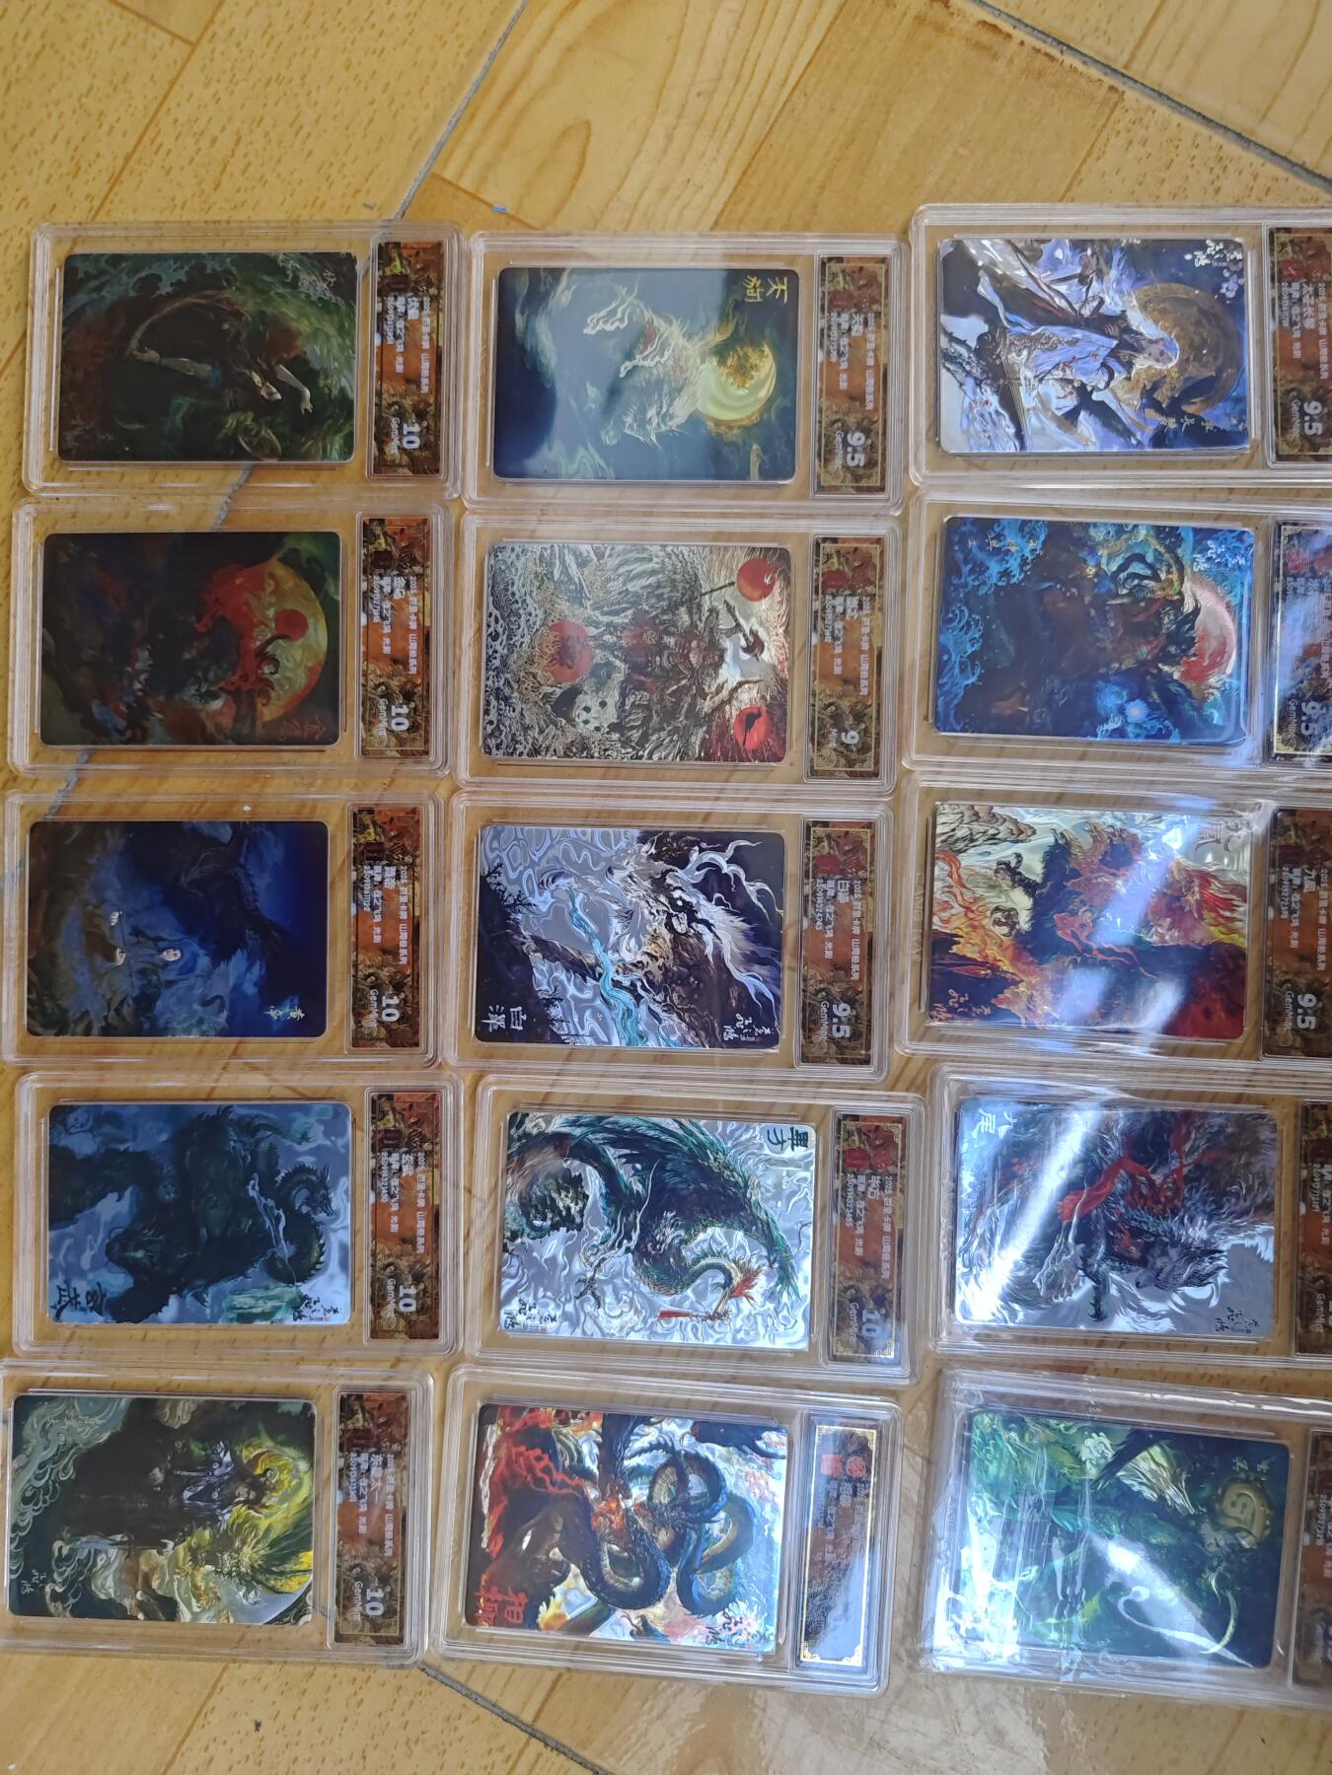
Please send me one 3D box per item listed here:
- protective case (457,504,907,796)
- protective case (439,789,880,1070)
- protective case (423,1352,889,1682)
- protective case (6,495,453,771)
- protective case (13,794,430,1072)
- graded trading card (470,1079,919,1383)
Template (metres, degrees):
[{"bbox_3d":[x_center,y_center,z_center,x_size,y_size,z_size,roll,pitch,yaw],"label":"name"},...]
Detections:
[{"bbox_3d":[0.003,-0.068,0.343,0.128,0.006,0.080,1,88,2],"label":"protective case"},{"bbox_3d":[0.001,0.015,0.340,0.128,0.006,0.080,1,88,2],"label":"protective case"},{"bbox_3d":[0.000,0.183,0.335,0.128,0.006,0.080,3,88,2],"label":"protective case"},{"bbox_3d":[-0.128,-0.073,0.346,0.128,0.006,0.080,0,88,2],"label":"protective case"},{"bbox_3d":[-0.131,0.012,0.344,0.128,0.006,0.080,0,88,2],"label":"protective case"},{"bbox_3d":[0.009,0.098,0.337,0.128,0.006,0.080,2,88,2],"label":"graded trading card"}]

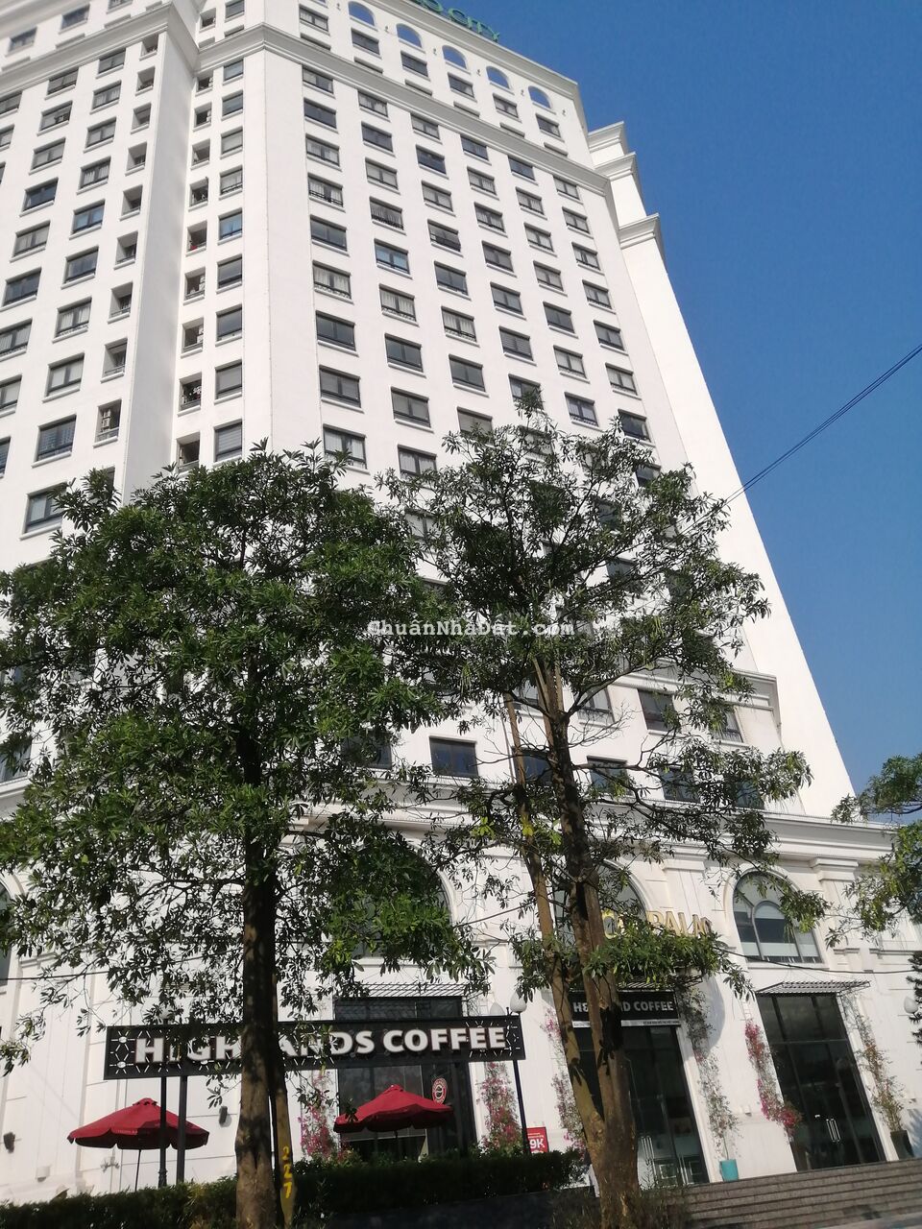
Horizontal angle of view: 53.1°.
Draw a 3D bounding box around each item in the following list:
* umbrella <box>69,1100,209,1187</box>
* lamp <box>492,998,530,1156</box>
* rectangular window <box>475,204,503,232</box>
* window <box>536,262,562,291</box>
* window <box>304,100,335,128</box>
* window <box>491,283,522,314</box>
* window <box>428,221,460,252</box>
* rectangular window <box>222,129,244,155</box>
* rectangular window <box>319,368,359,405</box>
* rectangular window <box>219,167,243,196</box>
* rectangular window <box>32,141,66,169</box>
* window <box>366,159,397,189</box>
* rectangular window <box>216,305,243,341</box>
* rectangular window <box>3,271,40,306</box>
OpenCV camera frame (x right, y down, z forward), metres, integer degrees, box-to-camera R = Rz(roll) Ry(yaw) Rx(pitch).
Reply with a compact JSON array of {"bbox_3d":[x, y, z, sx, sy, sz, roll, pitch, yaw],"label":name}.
[{"bbox_3d":[-5.628,10.023,16.096,2.500,2.849,2.500,10,-36,-27],"label":"umbrella"},{"bbox_3d":[1.159,9.575,18.178,0.360,3.934,1.150,10,-36,-27],"label":"lamp"},{"bbox_3d":[1.535,-21.405,50.068,1.716,1.546,0.200,10,-36,-27],"label":"rectangular window"},{"bbox_3d":[4.716,-18.144,49.800,1.716,1.546,0.200,10,-36,-27],"label":"window"},{"bbox_3d":[-7.134,-25.396,46.944,1.757,1.634,0.200,10,-35,-27],"label":"window"},{"bbox_3d":[2.308,-15.777,46.431,1.706,1.757,0.200,10,-36,-27],"label":"window"},{"bbox_3d":[-0.851,-19.302,47.201,1.711,1.591,0.200,10,-36,-27],"label":"window"},{"bbox_3d":[-11.102,-23.048,44.968,1.144,1.619,0.200,-15,-32,12],"label":"rectangular window"},{"bbox_3d":[-4.899,-9.097,37.211,1.716,1.546,0.200,10,-36,-27],"label":"rectangular window"},{"bbox_3d":[-10.725,-20.331,43.410,1.153,1.668,0.200,-15,-32,11],"label":"rectangular window"},{"bbox_3d":[-19.531,-21.831,43.868,1.570,1.530,0.160,-15,-32,11],"label":"rectangular window"},{"bbox_3d":[-4.060,-22.575,47.465,1.711,1.649,0.200,10,-36,-27],"label":"window"},{"bbox_3d":[-9.458,-11.896,37.871,1.176,1.625,0.200,-15,-32,11],"label":"rectangular window"},{"bbox_3d":[-18.723,-13.946,39.506,1.767,1.625,0.200,-15,-32,11],"label":"rectangular window"}]

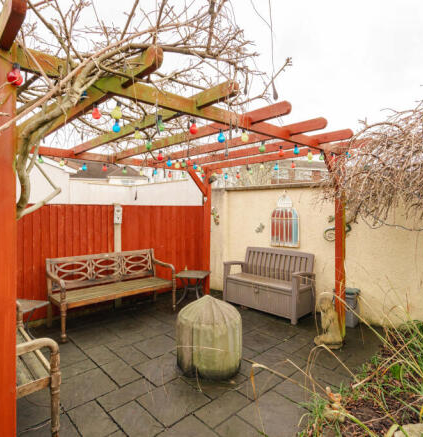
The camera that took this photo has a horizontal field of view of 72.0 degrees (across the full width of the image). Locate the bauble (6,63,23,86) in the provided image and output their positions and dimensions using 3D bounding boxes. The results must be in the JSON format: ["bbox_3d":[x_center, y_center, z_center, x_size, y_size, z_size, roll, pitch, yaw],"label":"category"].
[{"bbox_3d":[-0.824,-0.603,1.220,0.058,0.100,0.058,0,1,0],"label":"bauble"}]

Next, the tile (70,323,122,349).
[{"bbox_3d":[-1.435,1.493,3.583,0.457,0.040,0.457,0,1,-44],"label":"tile"}]

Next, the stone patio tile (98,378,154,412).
[{"bbox_3d":[-0.711,1.512,2.478,0.457,0.040,0.225,0,1,-44],"label":"stone patio tile"}]

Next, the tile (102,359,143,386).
[{"bbox_3d":[-0.821,1.430,2.674,0.235,0.035,0.450,-1,1,-43],"label":"tile"}]

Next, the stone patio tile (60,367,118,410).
[{"bbox_3d":[-1.069,1.433,2.450,0.435,0.035,0.465,-1,1,-43],"label":"stone patio tile"}]

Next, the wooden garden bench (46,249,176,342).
[{"bbox_3d":[-1.309,0.956,4.050,1.590,0.875,0.610,-1,1,-43],"label":"wooden garden bench"}]

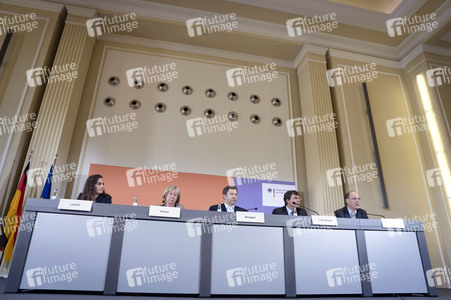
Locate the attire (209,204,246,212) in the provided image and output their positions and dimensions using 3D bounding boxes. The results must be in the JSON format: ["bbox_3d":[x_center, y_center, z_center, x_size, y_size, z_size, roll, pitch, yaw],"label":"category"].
[{"bbox_3d":[0.025,0.933,3.657,0.540,0.600,0.360,7,-21,-14],"label":"attire"}]

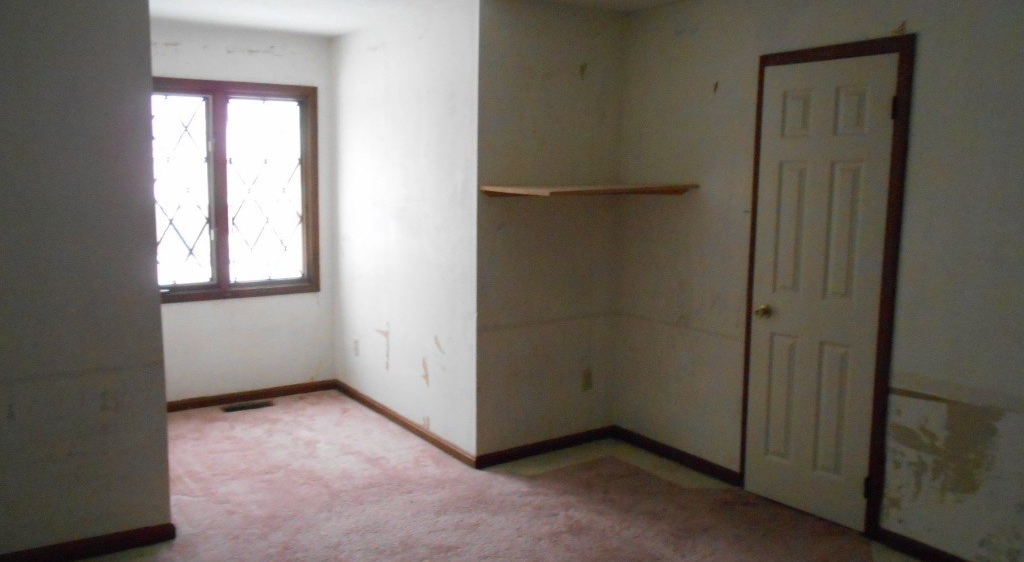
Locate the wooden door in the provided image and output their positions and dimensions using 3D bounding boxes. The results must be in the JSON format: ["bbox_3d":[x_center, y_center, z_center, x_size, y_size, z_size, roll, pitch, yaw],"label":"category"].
[{"bbox_3d":[1.359,0.053,3.448,0.050,2.024,0.620,-5,9,-36],"label":"wooden door"}]

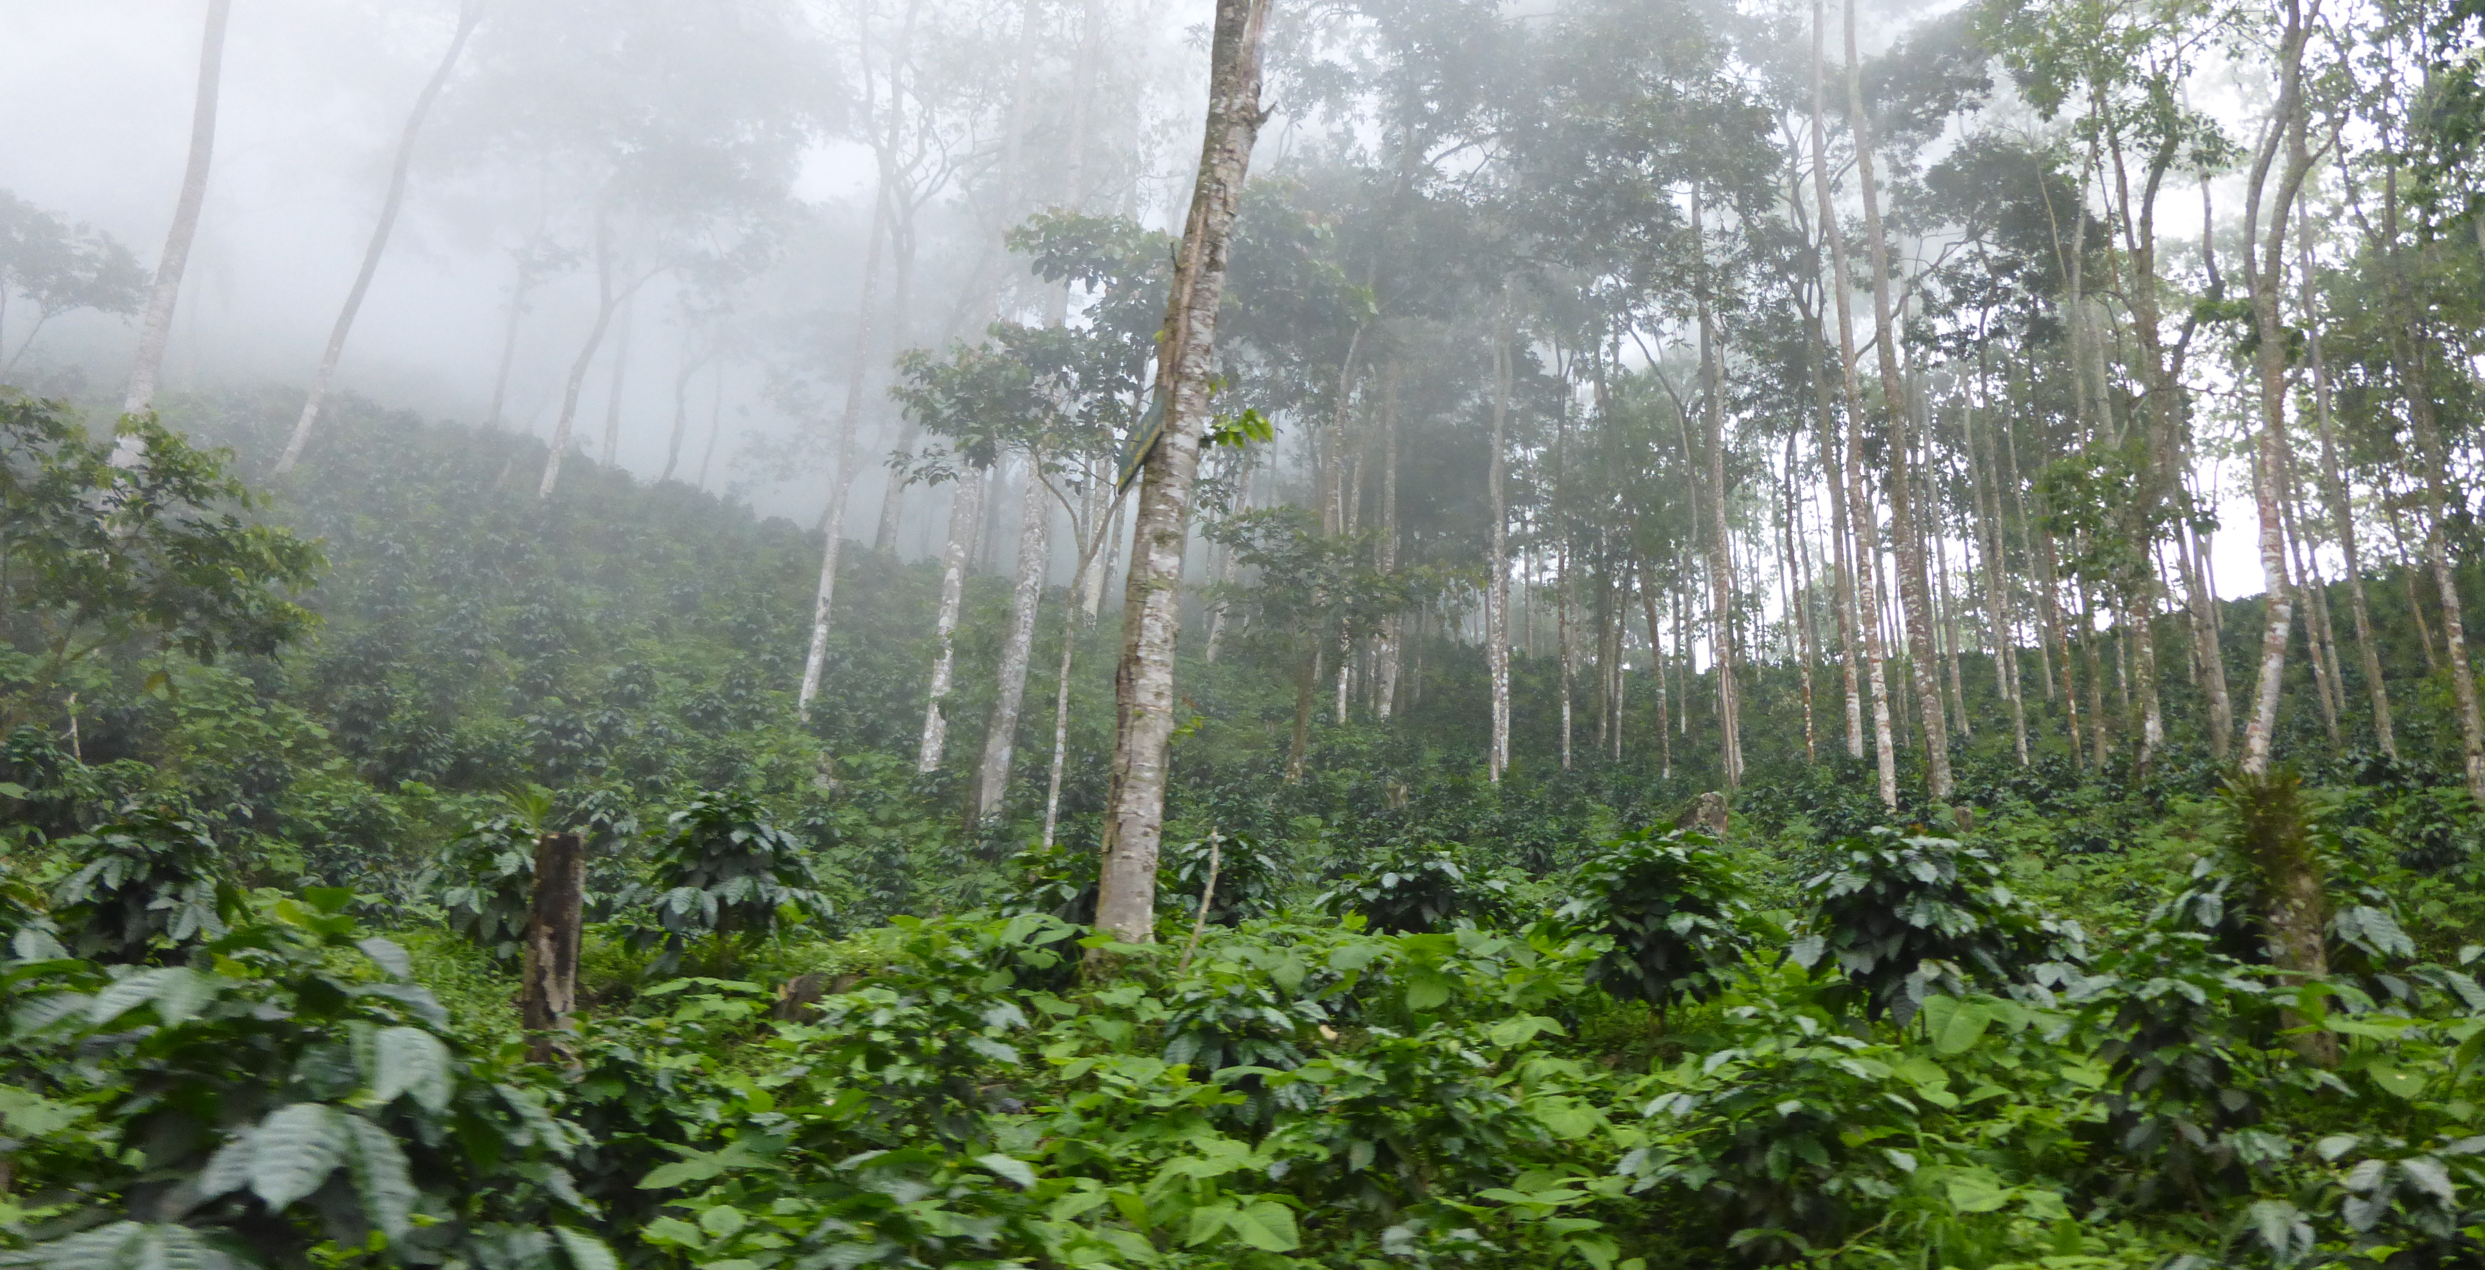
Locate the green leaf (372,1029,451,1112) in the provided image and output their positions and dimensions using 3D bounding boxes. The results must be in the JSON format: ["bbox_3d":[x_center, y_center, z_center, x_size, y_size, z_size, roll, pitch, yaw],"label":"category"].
[{"bbox_3d":[-1.024,0.536,2.300,0.085,0.120,0.035,-10,-40,-45],"label":"green leaf"}]

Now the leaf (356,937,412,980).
[{"bbox_3d":[-1.194,0.449,2.600,0.076,0.057,0.080,1,-10,0],"label":"leaf"}]

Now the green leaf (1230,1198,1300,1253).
[{"bbox_3d":[0.042,1.109,3.500,0.130,0.030,0.105,30,34,34],"label":"green leaf"}]

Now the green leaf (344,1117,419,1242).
[{"bbox_3d":[-1.040,0.654,2.250,0.089,0.150,0.070,1,-10,0],"label":"green leaf"}]

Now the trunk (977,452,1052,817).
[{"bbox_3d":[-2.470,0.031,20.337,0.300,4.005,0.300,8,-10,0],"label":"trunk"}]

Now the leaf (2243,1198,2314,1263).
[{"bbox_3d":[1.774,1.022,3.200,0.100,0.125,0.035,-8,-41,11],"label":"leaf"}]

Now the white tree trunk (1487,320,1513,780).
[{"bbox_3d":[3.535,-1.237,25.548,0.280,6.444,0.280,2,-10,0],"label":"white tree trunk"}]

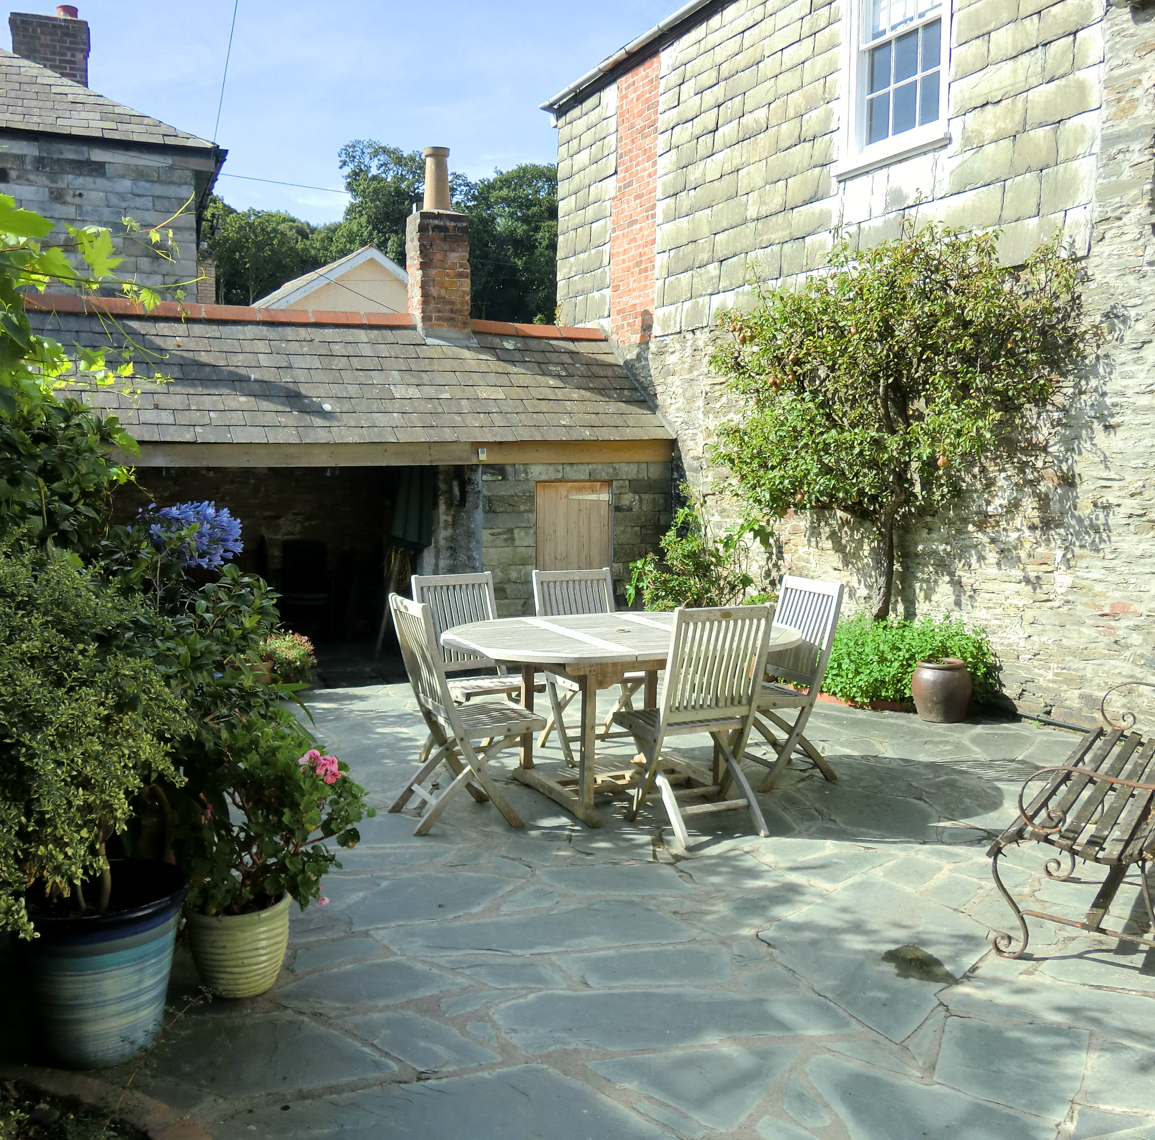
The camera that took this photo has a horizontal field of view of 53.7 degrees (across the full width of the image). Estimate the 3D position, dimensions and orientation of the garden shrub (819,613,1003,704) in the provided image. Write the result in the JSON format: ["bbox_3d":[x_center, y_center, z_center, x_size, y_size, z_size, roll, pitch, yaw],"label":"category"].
[{"bbox_3d":[2.070,0.551,7.402,0.750,0.520,1.200,-2,6,-24],"label":"garden shrub"}]

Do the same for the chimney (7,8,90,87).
[{"bbox_3d":[-6.257,-6.117,13.534,0.840,0.950,0.600,-2,6,-19],"label":"chimney"}]

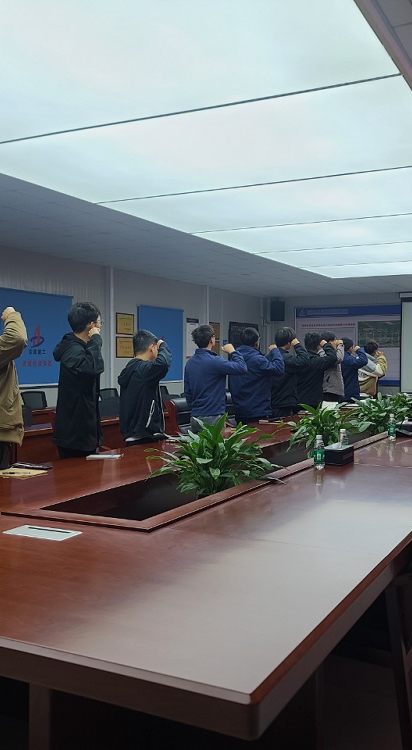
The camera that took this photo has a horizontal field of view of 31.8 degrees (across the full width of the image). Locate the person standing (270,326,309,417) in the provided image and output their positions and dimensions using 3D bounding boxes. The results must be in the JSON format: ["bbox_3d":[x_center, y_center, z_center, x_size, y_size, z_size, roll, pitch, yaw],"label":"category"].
[{"bbox_3d":[0.970,0.329,8.488,0.460,1.797,0.560,-1,2,-40],"label":"person standing"}]

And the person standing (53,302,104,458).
[{"bbox_3d":[-0.864,0.425,4.925,0.420,1.790,0.500,0,1,-16],"label":"person standing"}]

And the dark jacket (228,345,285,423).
[{"bbox_3d":[0.538,0.075,7.693,0.560,0.799,0.440,1,2,38],"label":"dark jacket"}]

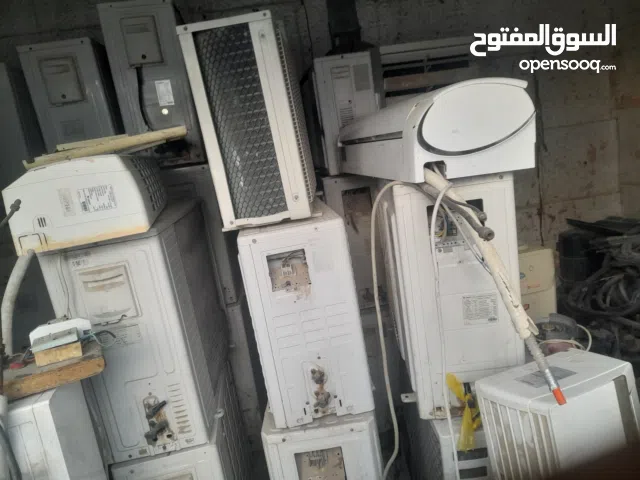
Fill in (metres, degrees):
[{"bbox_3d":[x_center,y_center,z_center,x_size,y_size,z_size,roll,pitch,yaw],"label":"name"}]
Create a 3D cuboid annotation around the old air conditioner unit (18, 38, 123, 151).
[{"bbox_3d":[-1.178,-0.662,2.439,0.295,0.560,0.790,-11,13,-8],"label":"old air conditioner unit"}]

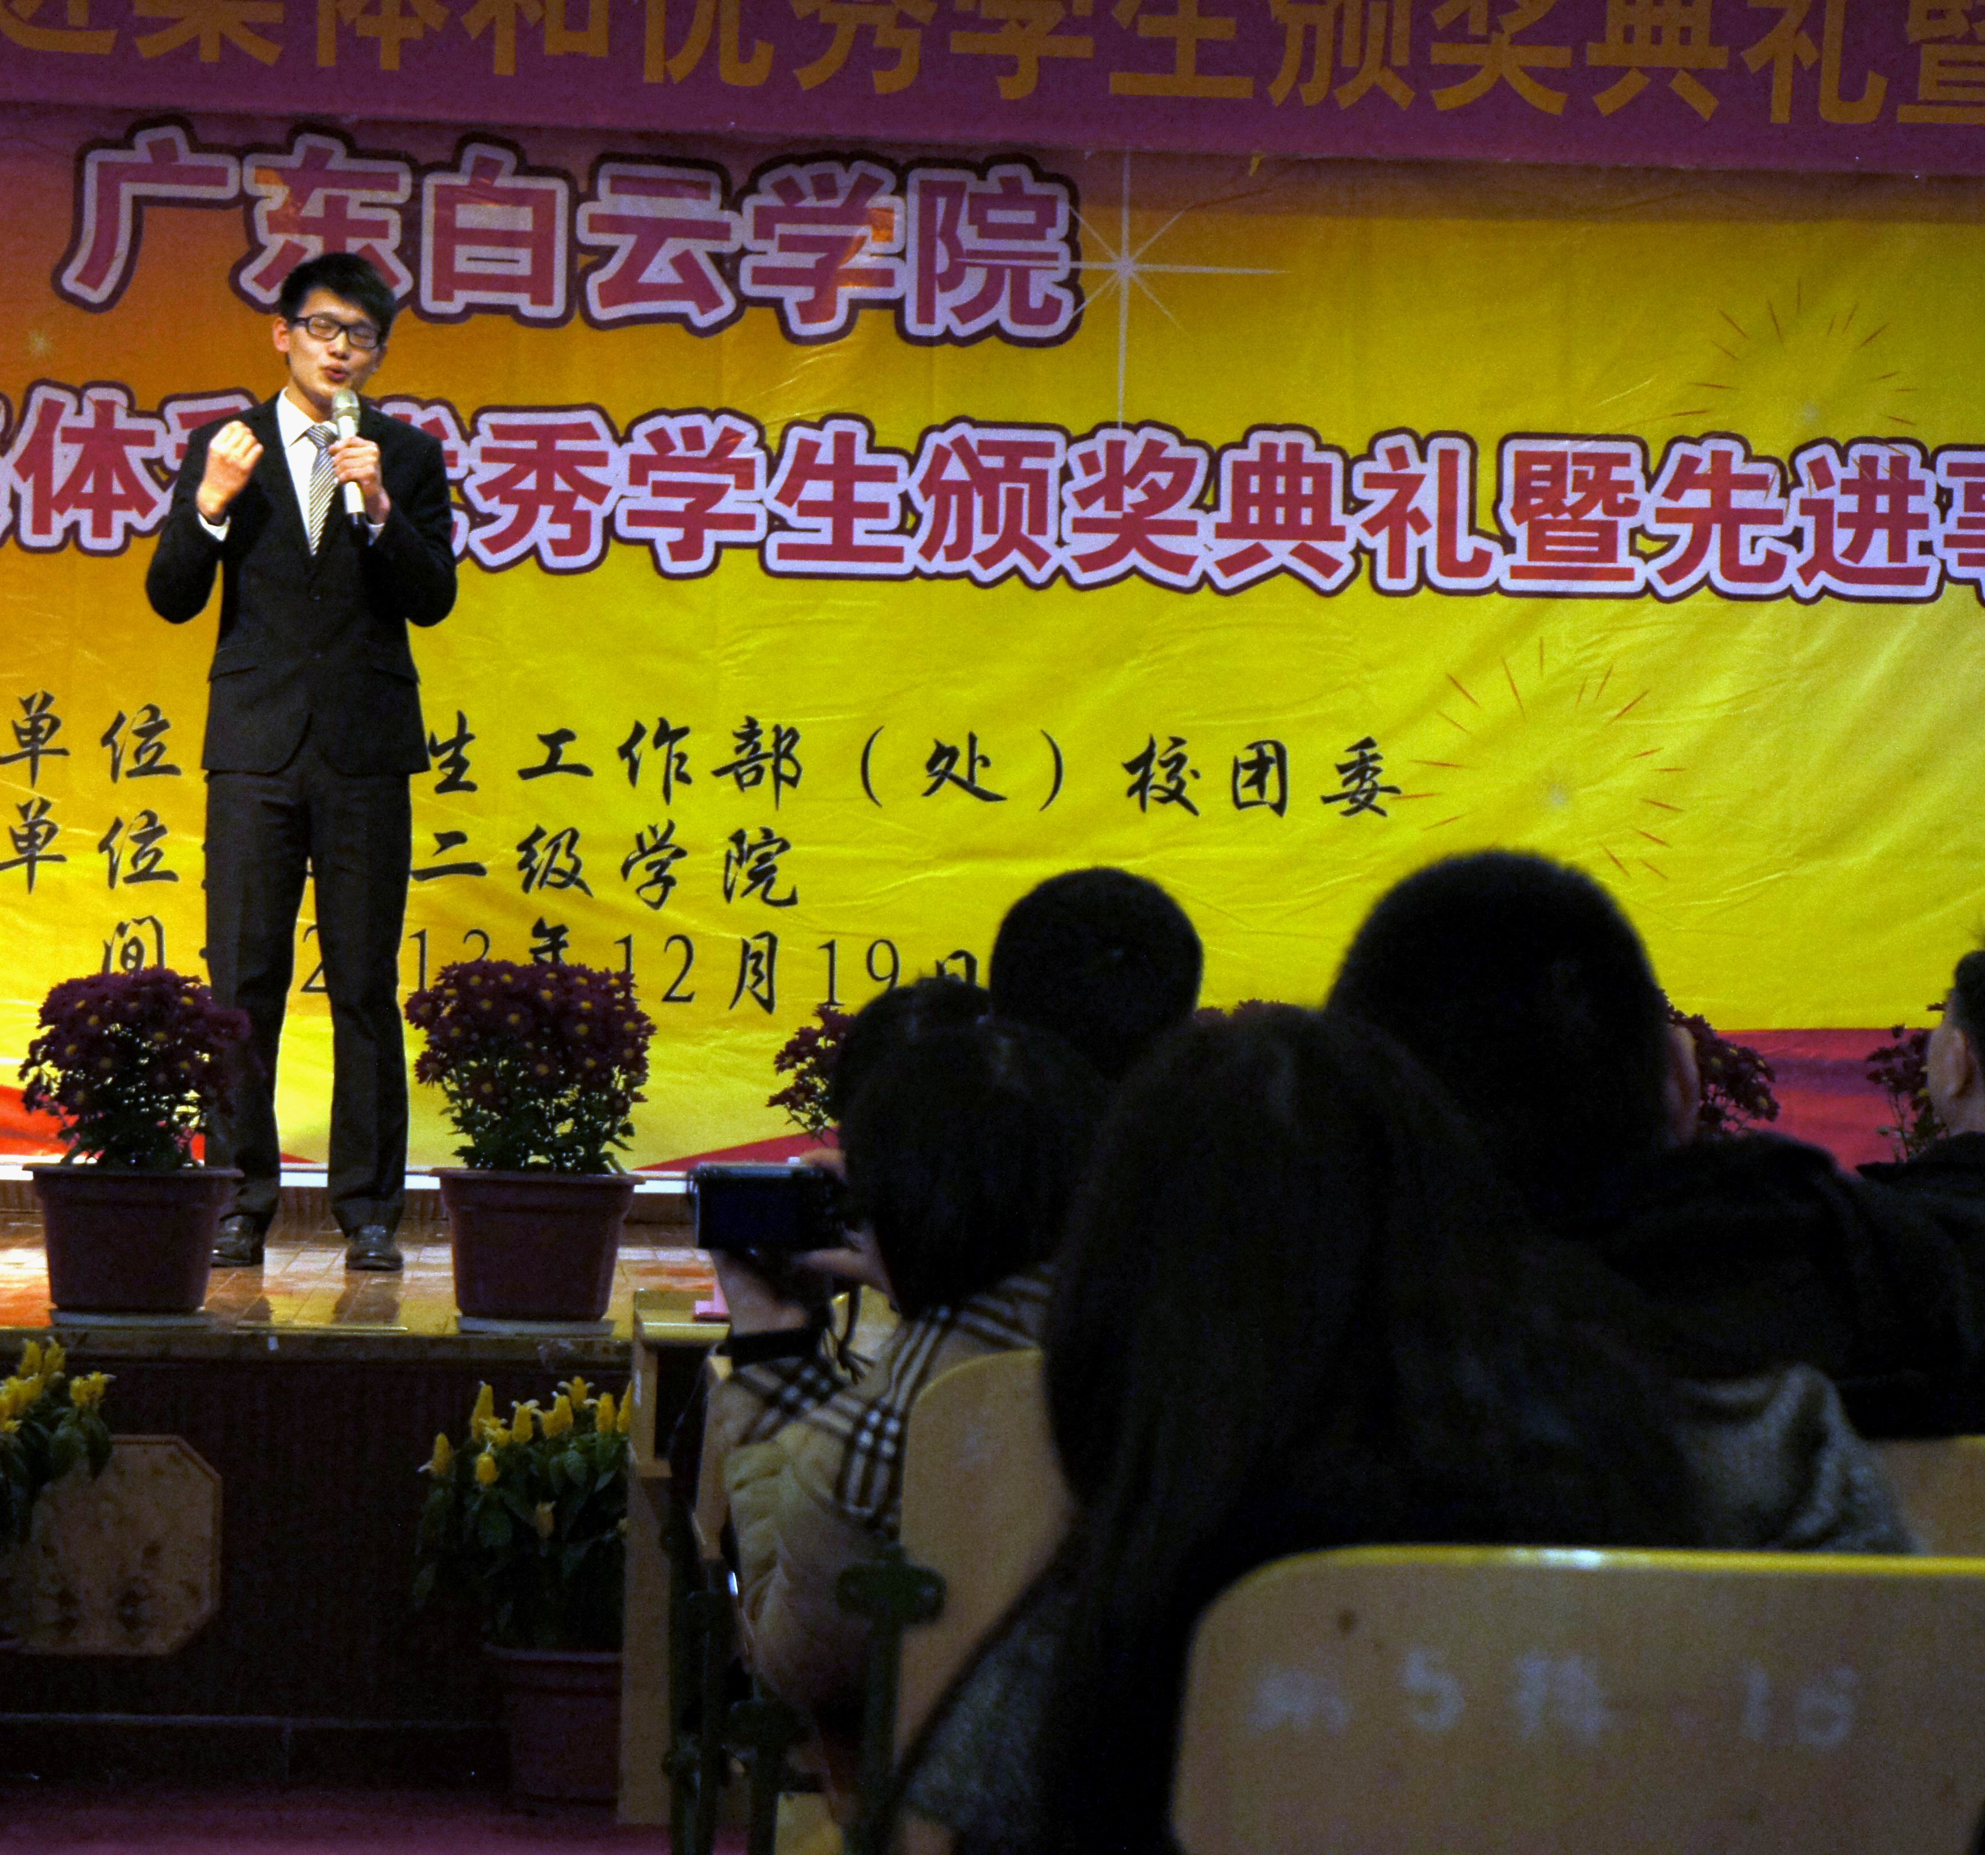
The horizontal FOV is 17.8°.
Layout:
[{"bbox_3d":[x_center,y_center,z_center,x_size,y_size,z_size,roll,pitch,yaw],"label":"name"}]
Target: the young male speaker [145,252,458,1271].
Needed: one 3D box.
[{"bbox_3d":[-1.203,-0.293,10.985,0.540,1.757,0.480,1,-1,-5],"label":"young male speaker"}]

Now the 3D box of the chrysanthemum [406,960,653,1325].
[{"bbox_3d":[-0.666,0.310,9.130,0.355,0.530,0.345,1,-1,-4],"label":"chrysanthemum"}]

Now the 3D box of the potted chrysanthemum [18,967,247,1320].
[{"bbox_3d":[-1.230,0.309,9.080,0.325,0.510,0.325,1,-1,-4],"label":"potted chrysanthemum"}]

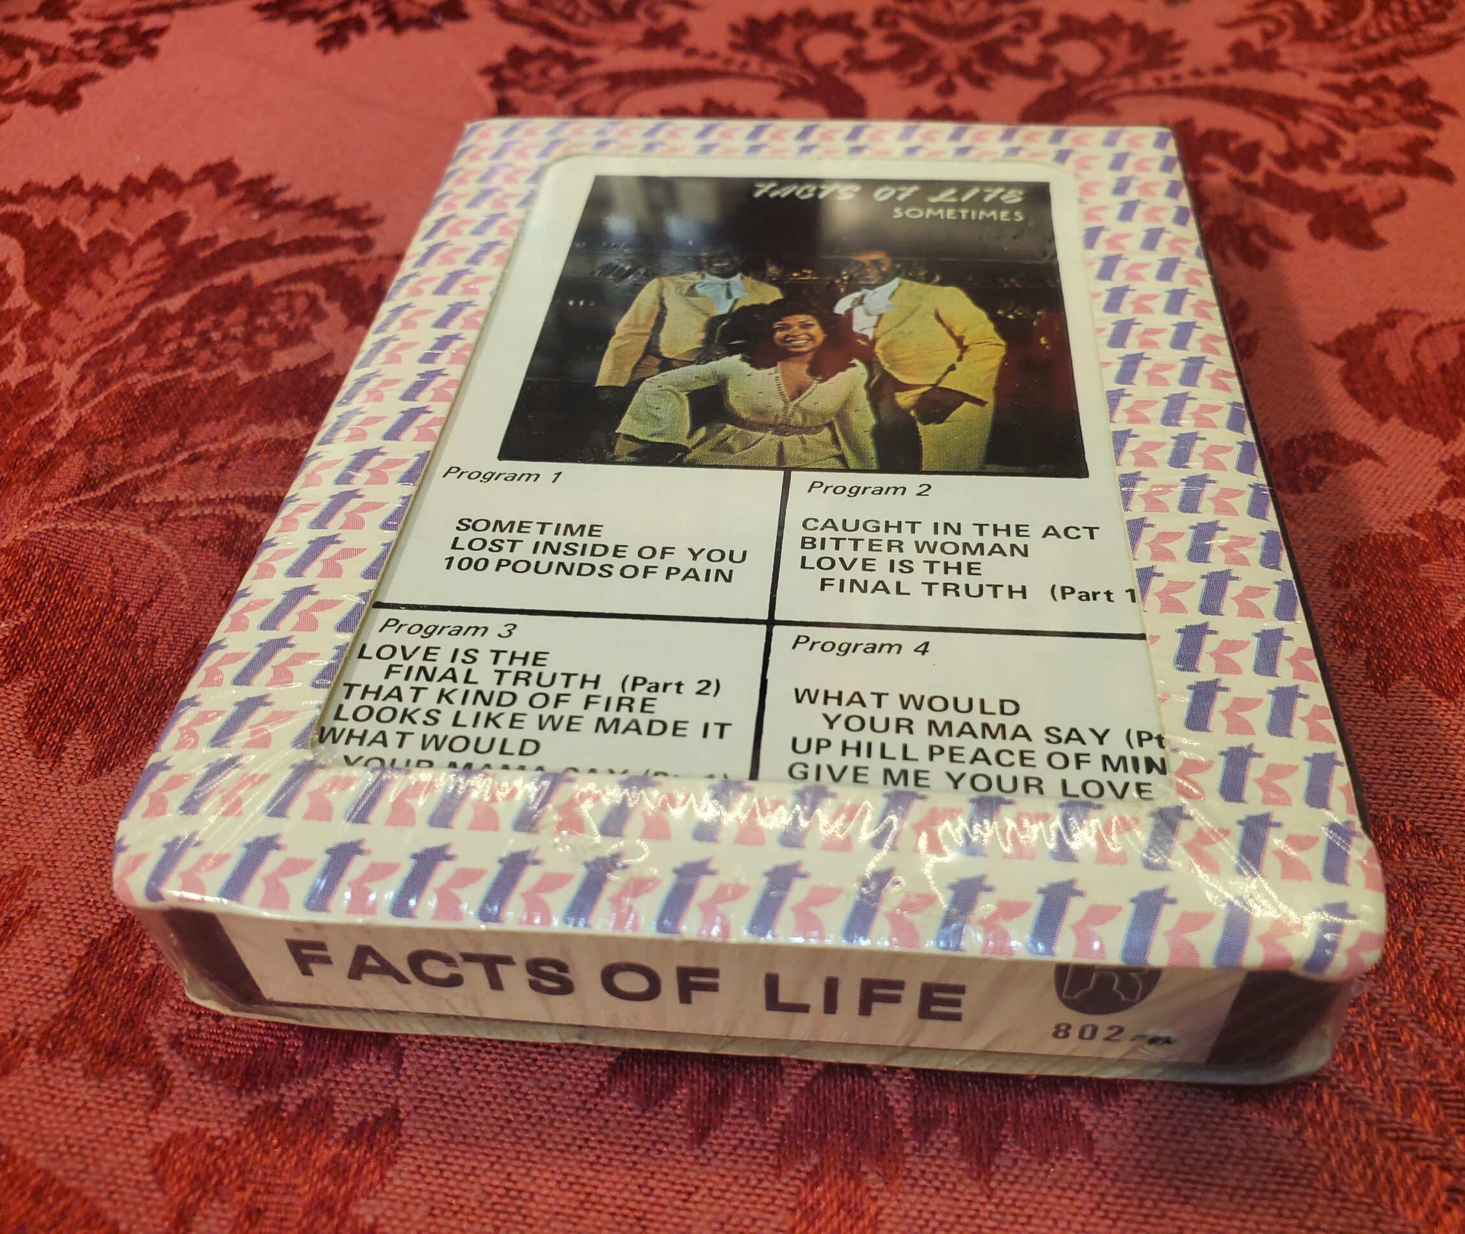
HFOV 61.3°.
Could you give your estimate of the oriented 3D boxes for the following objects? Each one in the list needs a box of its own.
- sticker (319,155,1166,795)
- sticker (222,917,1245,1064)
[{"bbox_3d":[0.005,-0.025,0.141,0.076,0.001,0.111,2,48,6],"label":"sticker"},{"bbox_3d":[-0.002,0.031,0.102,0.081,0.017,0.001,2,48,6],"label":"sticker"}]

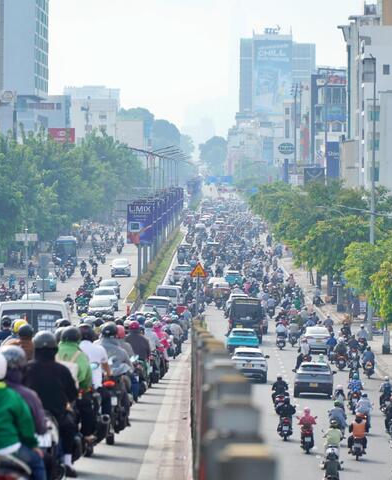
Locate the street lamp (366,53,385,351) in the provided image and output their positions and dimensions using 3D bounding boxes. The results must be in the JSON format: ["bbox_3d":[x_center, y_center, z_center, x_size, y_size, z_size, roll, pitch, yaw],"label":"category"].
[{"bbox_3d":[10.317,-2.465,181.989,1.000,16.810,0.700,0,1,0],"label":"street lamp"}]

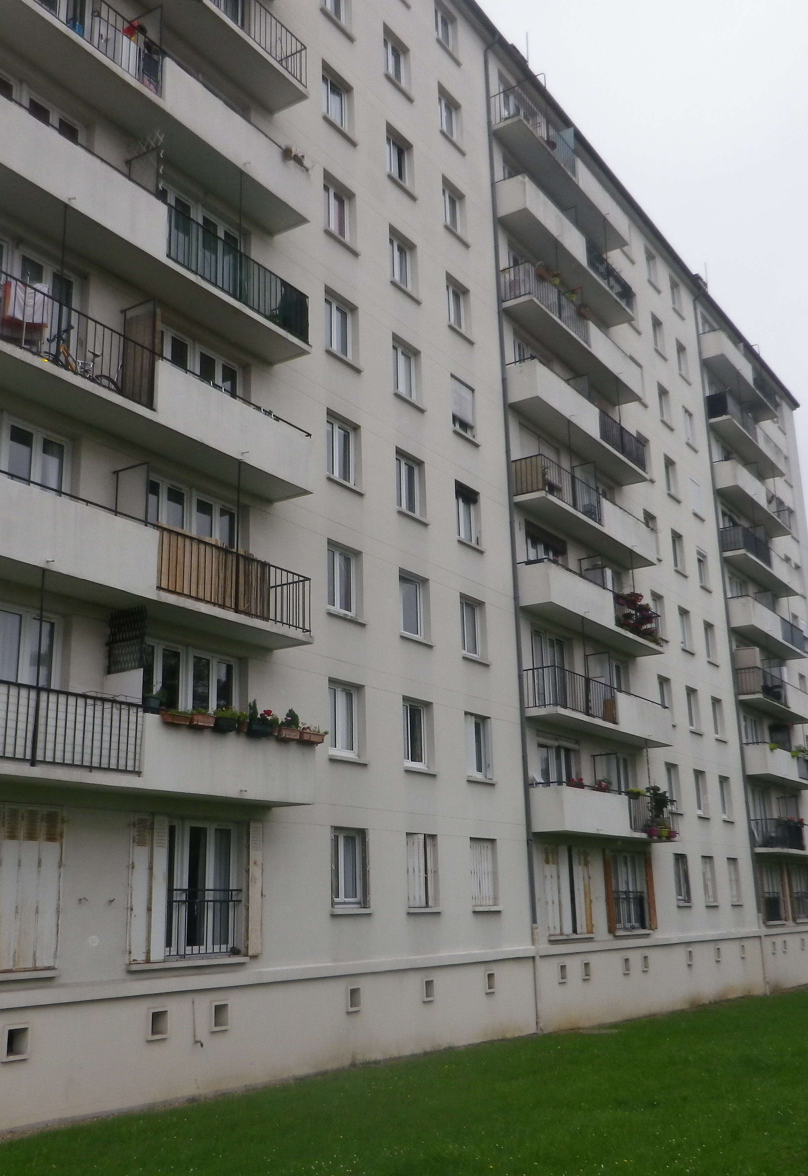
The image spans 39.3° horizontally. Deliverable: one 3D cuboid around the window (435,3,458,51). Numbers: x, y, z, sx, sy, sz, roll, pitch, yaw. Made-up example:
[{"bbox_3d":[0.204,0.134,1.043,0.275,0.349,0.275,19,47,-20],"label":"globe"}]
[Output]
[{"bbox_3d":[1.053,-15.197,30.997,0.162,1.395,1.163,-12,-19,32],"label":"window"}]

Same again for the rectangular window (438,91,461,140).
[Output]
[{"bbox_3d":[1.050,-12.381,29.960,0.138,1.334,1.155,-12,-19,32],"label":"rectangular window"}]

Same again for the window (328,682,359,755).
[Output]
[{"bbox_3d":[-1.248,2.489,21.409,0.138,1.334,1.141,-12,-19,32],"label":"window"}]

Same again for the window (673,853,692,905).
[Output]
[{"bbox_3d":[8.314,8.762,34.131,0.137,1.402,1.072,-12,-19,32],"label":"window"}]

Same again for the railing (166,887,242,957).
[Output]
[{"bbox_3d":[-3.125,5.148,17.475,0.051,0.950,1.850,-12,-19,32],"label":"railing"}]

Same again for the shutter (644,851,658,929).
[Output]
[{"bbox_3d":[6.953,8.488,31.791,0.110,2.090,0.385,-12,-19,32],"label":"shutter"}]

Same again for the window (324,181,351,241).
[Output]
[{"bbox_3d":[-1.512,-8.153,24.667,0.142,1.395,1.173,-12,-19,32],"label":"window"}]

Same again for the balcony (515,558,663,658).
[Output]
[{"bbox_3d":[5.286,0.660,30.998,0.872,1.120,7.456,-12,-19,32],"label":"balcony"}]

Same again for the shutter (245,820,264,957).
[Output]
[{"bbox_3d":[-2.375,4.848,18.314,0.102,2.088,0.316,-12,-19,32],"label":"shutter"}]

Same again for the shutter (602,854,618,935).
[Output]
[{"bbox_3d":[5.403,7.889,29.548,0.110,2.090,0.385,-12,-19,32],"label":"shutter"}]

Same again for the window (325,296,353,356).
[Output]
[{"bbox_3d":[-1.440,-5.472,23.897,0.142,1.395,1.173,-12,-19,32],"label":"window"}]

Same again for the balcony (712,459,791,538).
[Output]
[{"bbox_3d":[14.538,-3.612,46.937,0.872,1.120,7.392,-12,-19,32],"label":"balcony"}]

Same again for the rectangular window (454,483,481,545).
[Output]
[{"bbox_3d":[1.439,-1.743,27.179,0.162,1.395,1.163,-12,-19,32],"label":"rectangular window"}]

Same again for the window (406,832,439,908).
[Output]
[{"bbox_3d":[0.316,5.619,22.524,0.132,1.436,1.110,-12,-19,32],"label":"window"}]

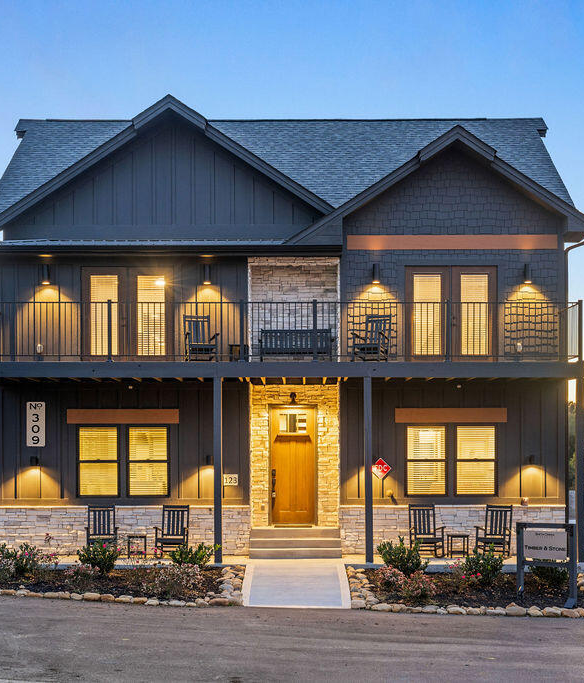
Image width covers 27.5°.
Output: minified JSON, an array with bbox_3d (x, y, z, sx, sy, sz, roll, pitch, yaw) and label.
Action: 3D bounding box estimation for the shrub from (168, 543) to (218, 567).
[{"bbox_3d":[-1.824,3.941,21.900,0.880,0.500,0.750,0,-2,0],"label":"shrub"}]

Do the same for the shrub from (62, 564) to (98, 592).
[{"bbox_3d":[-3.930,4.394,22.200,0.660,0.500,0.620,0,-2,0],"label":"shrub"}]

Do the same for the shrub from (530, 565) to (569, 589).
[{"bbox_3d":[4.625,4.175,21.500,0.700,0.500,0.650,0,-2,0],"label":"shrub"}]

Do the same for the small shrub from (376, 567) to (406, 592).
[{"bbox_3d":[1.757,4.205,21.200,0.570,0.440,0.540,0,-2,0],"label":"small shrub"}]

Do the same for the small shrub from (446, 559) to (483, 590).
[{"bbox_3d":[3.191,4.310,22.100,0.680,0.580,0.640,0,-2,0],"label":"small shrub"}]

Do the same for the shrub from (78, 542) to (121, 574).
[{"bbox_3d":[-3.528,3.977,21.900,0.770,0.580,0.720,0,-2,0],"label":"shrub"}]

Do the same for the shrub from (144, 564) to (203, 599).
[{"bbox_3d":[-2.142,4.339,21.600,1.030,0.620,0.900,0,-2,0],"label":"shrub"}]

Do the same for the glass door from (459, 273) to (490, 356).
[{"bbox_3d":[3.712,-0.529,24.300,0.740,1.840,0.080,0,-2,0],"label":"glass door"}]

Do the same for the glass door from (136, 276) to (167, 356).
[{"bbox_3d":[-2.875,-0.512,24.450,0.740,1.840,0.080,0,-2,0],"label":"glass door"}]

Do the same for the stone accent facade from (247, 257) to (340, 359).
[{"bbox_3d":[0.042,-0.624,24.850,1.880,2.250,0.300,0,-2,0],"label":"stone accent facade"}]

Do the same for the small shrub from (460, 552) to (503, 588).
[{"bbox_3d":[3.426,4.131,21.600,0.770,0.660,0.720,0,-2,0],"label":"small shrub"}]

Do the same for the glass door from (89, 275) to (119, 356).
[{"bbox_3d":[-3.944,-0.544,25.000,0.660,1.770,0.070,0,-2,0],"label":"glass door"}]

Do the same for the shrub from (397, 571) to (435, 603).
[{"bbox_3d":[2.230,4.397,21.400,0.660,0.580,0.620,0,-2,0],"label":"shrub"}]

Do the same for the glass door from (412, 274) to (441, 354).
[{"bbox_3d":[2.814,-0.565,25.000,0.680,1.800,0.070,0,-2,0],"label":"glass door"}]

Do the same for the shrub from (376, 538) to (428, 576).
[{"bbox_3d":[2.090,4.067,22.600,0.980,0.760,0.900,0,-2,0],"label":"shrub"}]

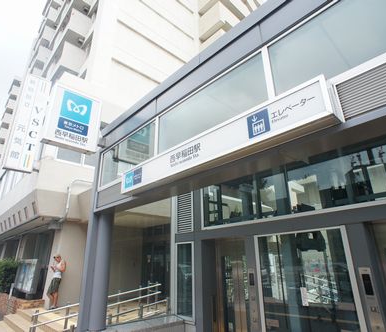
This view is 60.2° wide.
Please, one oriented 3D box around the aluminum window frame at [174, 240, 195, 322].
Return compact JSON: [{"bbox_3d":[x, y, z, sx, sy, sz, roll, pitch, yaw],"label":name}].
[{"bbox_3d":[-0.157,2.479,7.268,0.100,1.583,0.637,17,-26,-38],"label":"aluminum window frame"}]

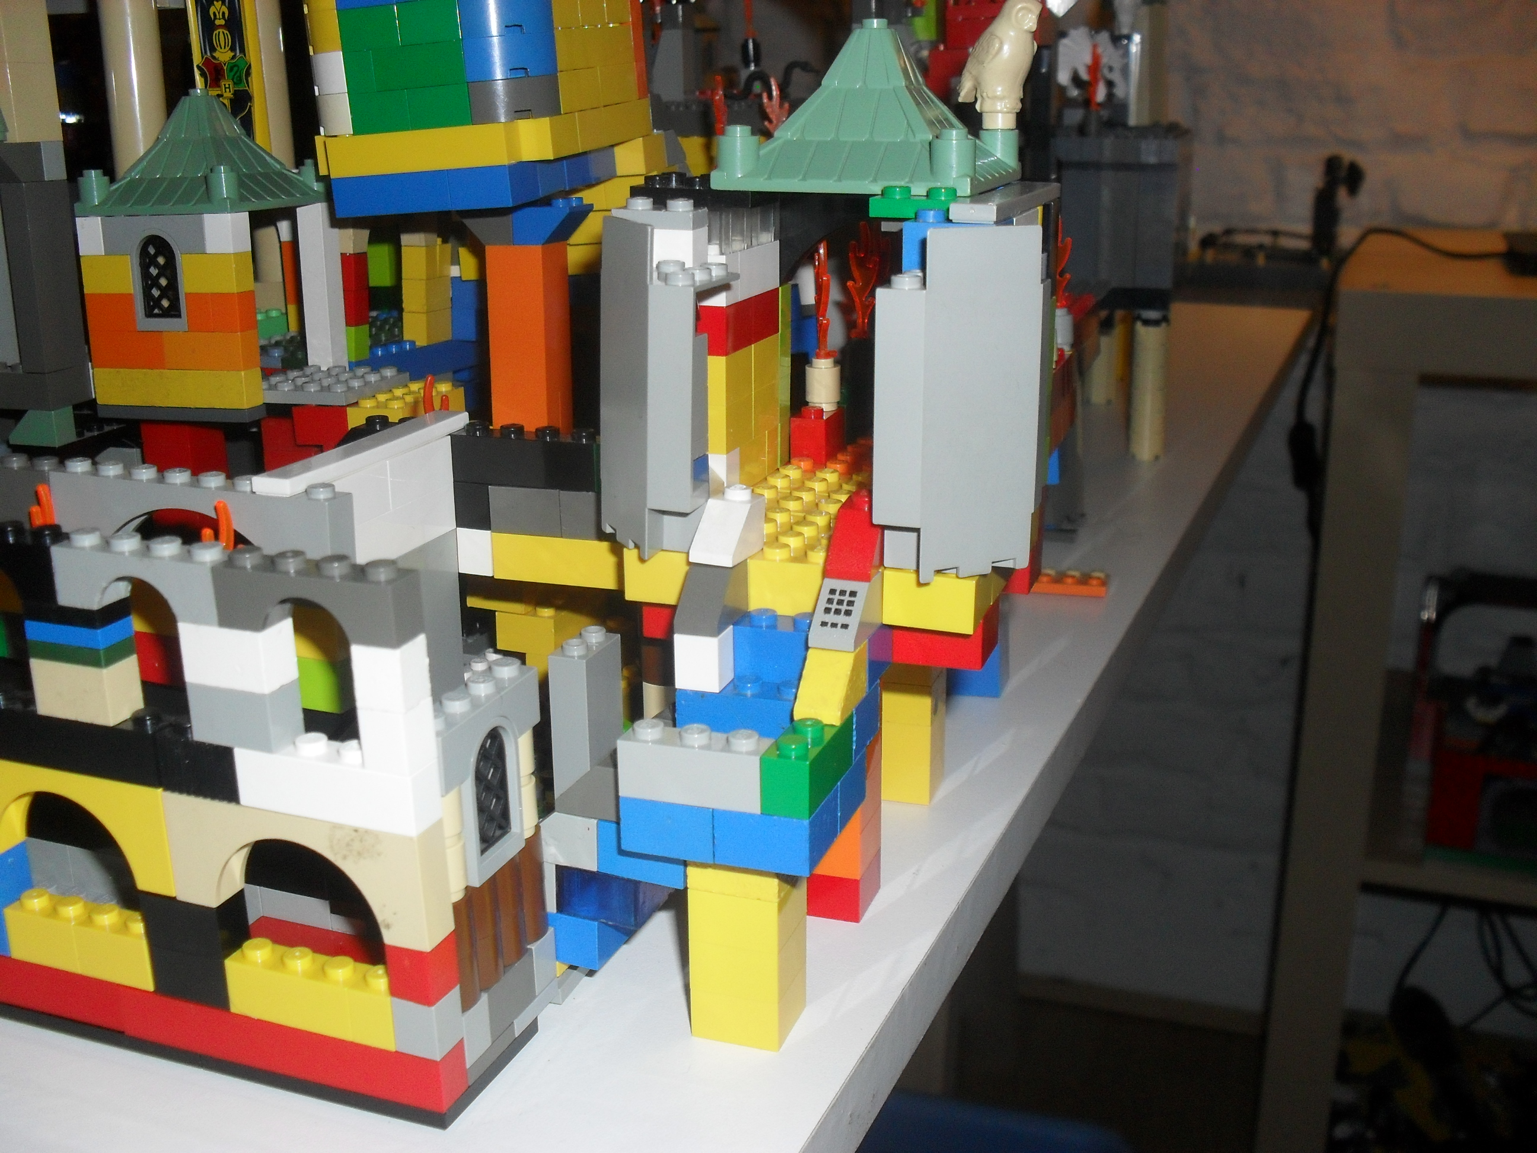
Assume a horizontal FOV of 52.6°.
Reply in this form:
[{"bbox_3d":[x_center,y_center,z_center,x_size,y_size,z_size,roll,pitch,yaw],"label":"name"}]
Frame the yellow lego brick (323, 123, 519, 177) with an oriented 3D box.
[{"bbox_3d":[-0.084,-0.103,0.376,0.048,0.010,0.008,1,18,16],"label":"yellow lego brick"}]

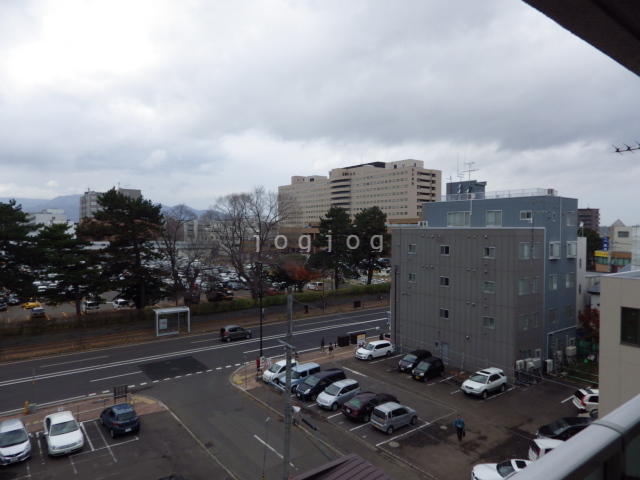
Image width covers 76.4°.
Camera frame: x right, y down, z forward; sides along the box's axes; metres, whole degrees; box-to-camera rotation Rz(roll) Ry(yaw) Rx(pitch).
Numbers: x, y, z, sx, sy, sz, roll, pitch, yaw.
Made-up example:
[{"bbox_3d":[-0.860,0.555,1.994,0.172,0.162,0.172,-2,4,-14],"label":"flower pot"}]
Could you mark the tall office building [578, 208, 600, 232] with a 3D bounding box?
[{"bbox_3d":[179.943,-6.603,282.154,15.000,28.800,20.000,-1,2,-39],"label":"tall office building"}]

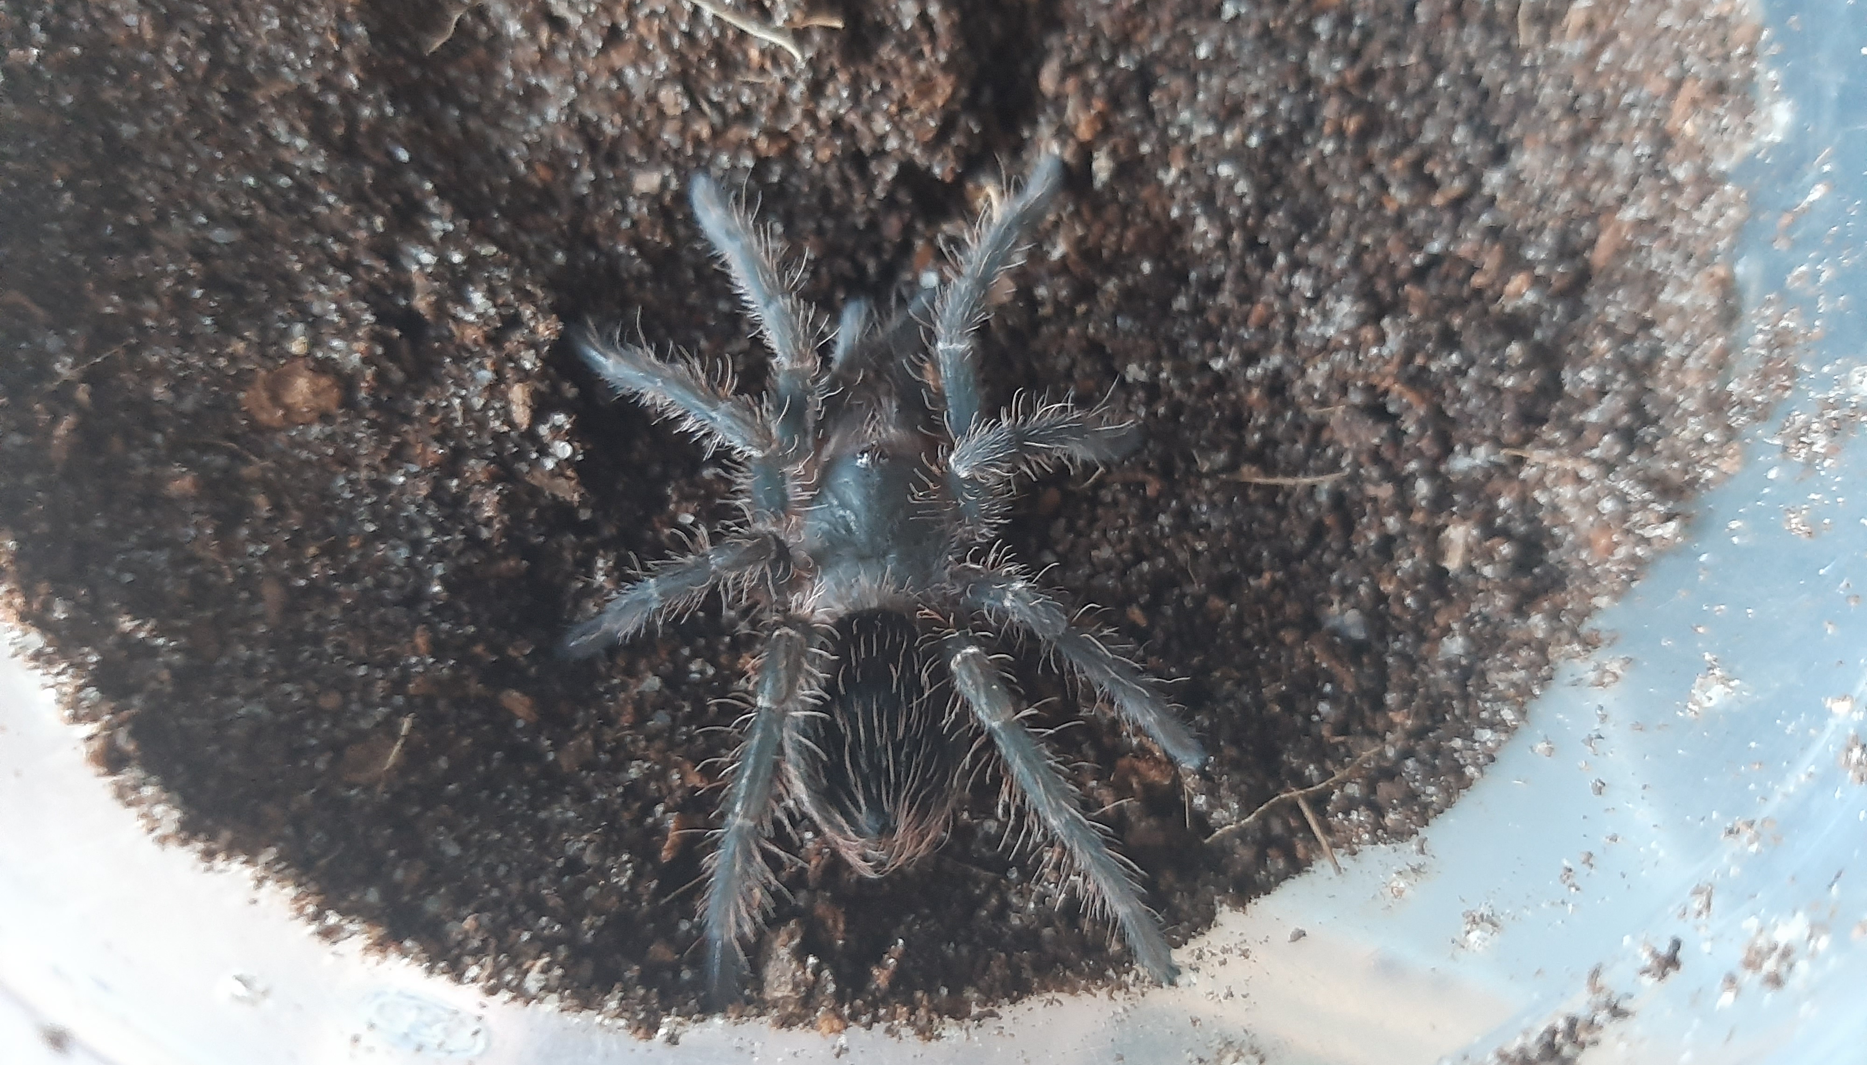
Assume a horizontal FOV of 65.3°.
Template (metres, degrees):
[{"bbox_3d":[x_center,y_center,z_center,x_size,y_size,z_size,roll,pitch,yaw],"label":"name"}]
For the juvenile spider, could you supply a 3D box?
[{"bbox_3d":[-0.002,0.002,0.078,0.036,0.012,0.048,-1,83,-4],"label":"juvenile spider"}]

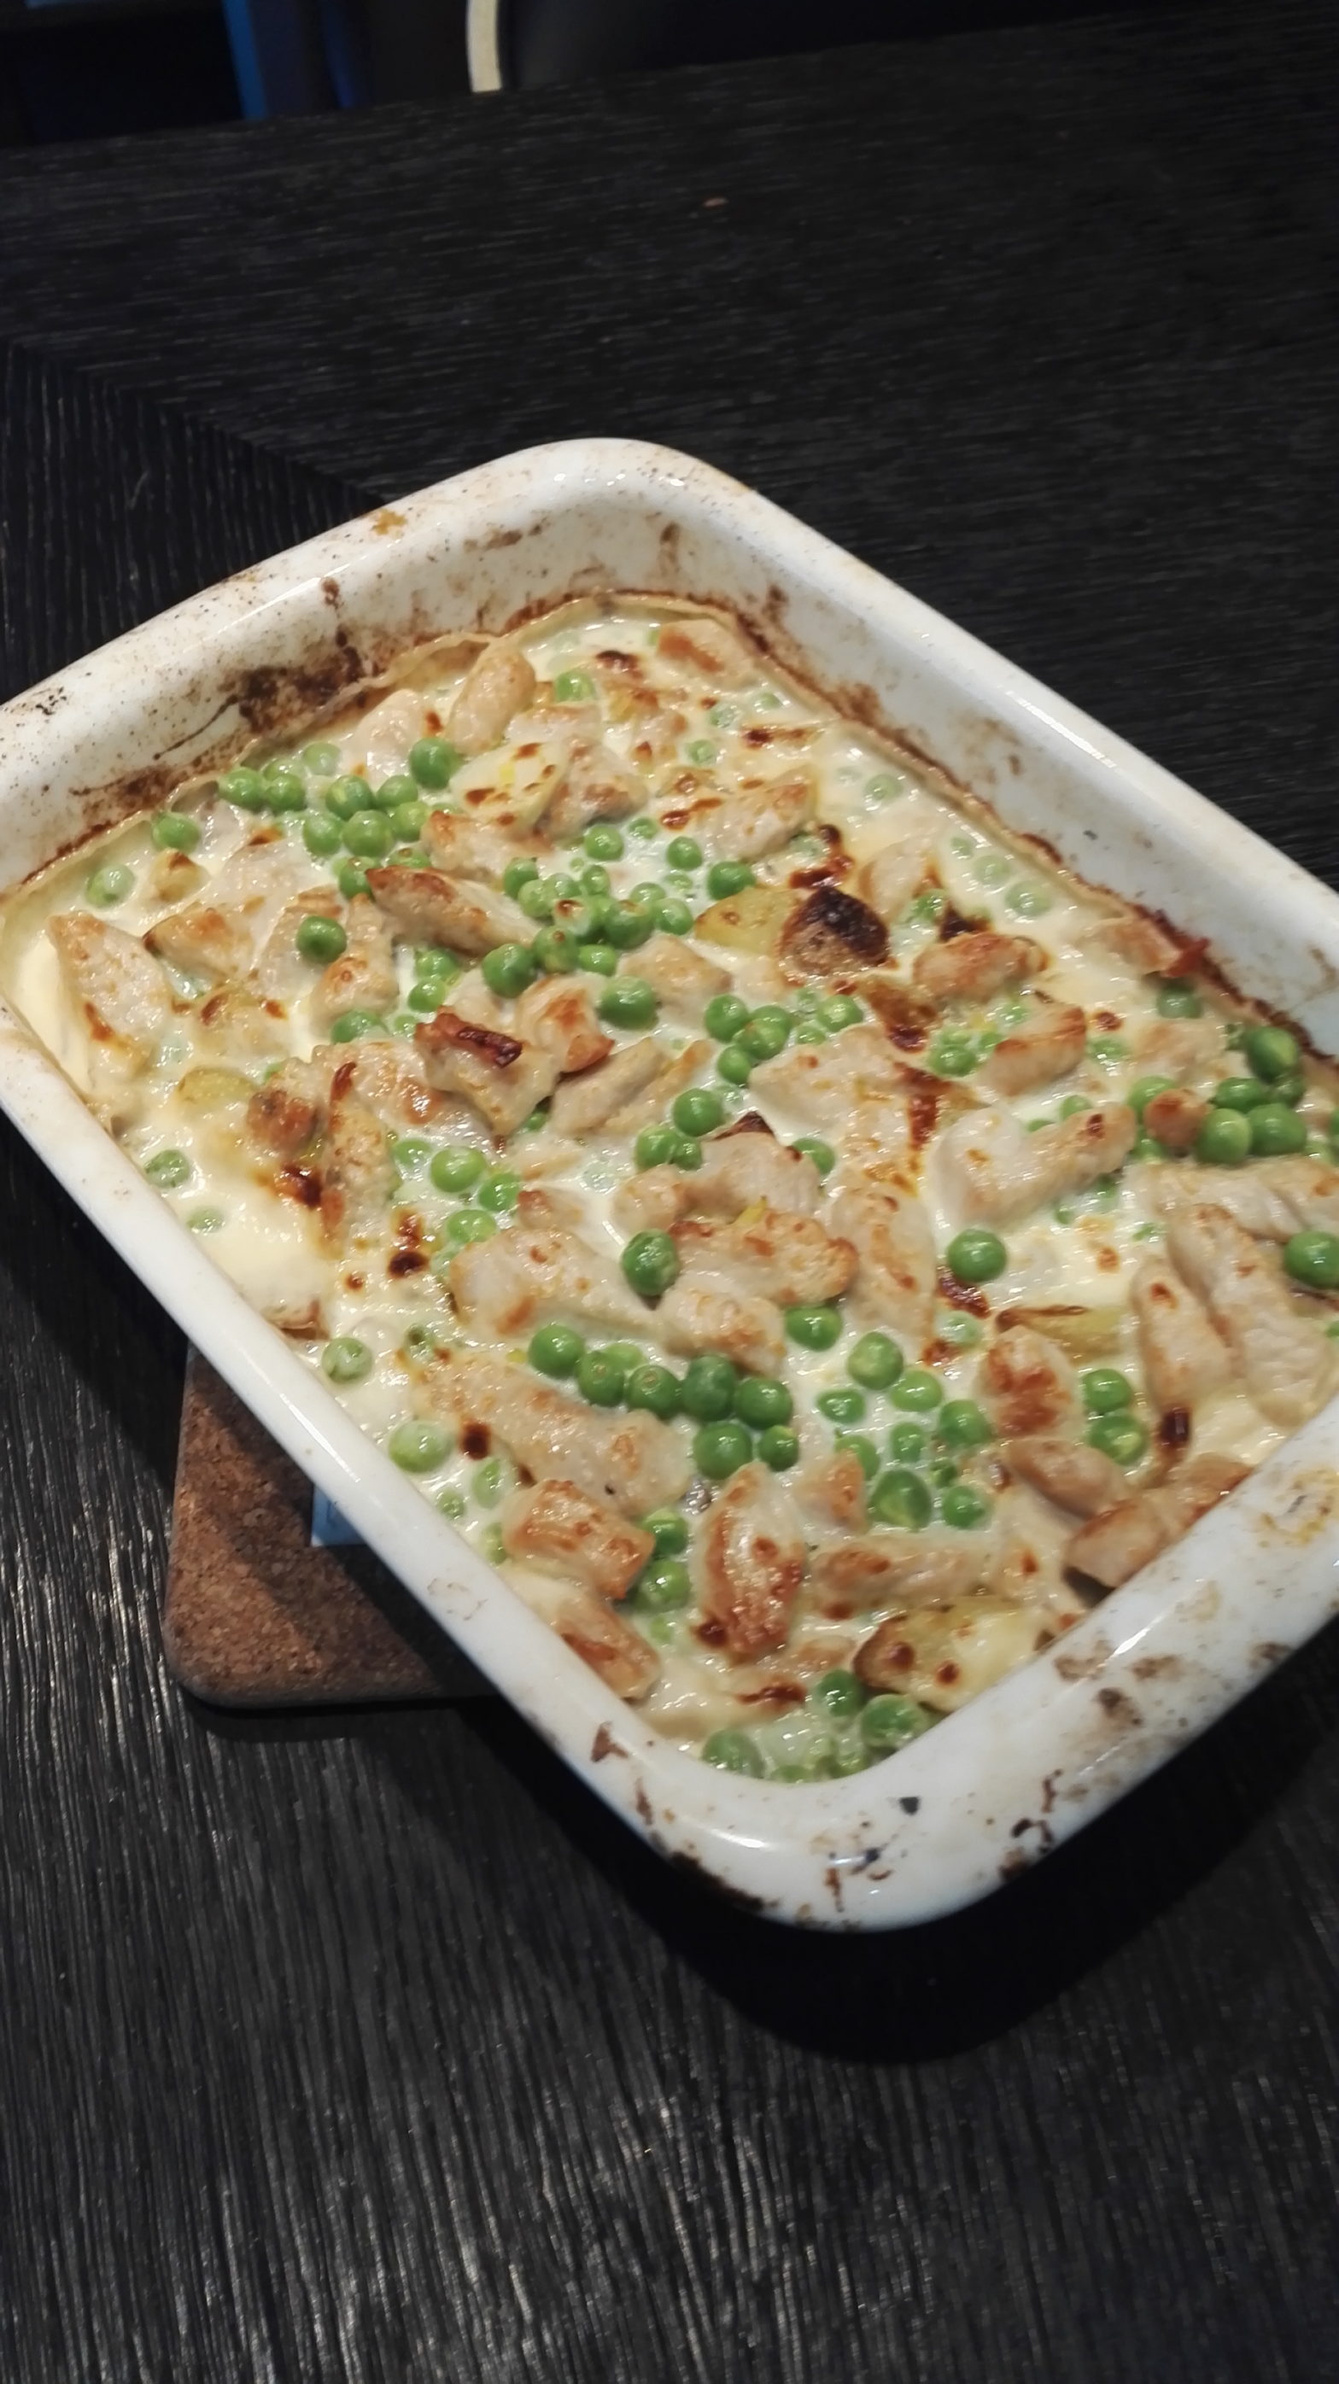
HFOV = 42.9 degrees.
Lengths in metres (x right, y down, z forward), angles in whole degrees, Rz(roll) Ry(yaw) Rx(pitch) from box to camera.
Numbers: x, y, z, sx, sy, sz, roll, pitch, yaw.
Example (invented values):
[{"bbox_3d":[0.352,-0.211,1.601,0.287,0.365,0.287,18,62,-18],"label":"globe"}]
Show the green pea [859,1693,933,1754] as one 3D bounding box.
[{"bbox_3d":[0.035,0.081,0.262,0.010,0.009,0.009,0,61,0],"label":"green pea"}]

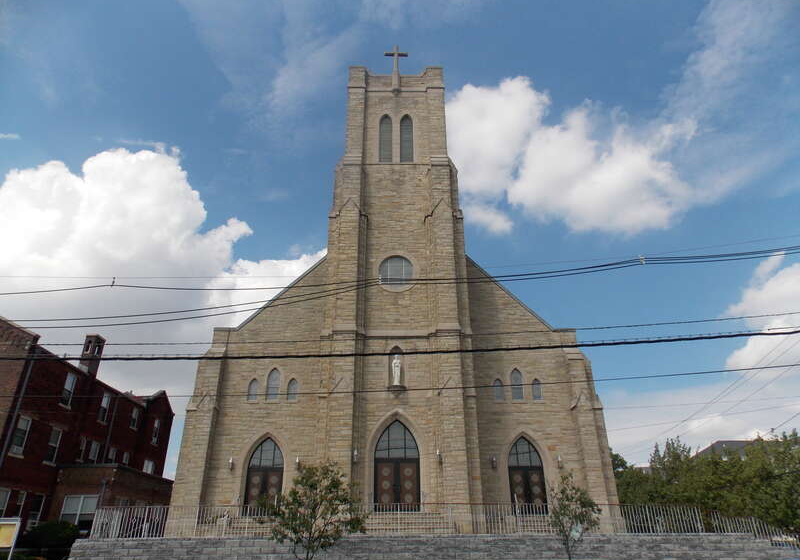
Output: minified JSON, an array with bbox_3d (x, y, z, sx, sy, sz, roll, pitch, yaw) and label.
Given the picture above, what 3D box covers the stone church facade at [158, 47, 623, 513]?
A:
[{"bbox_3d":[-0.203,-0.483,31.012,20.600,28.100,8.200,0,-26,0],"label":"stone church facade"}]

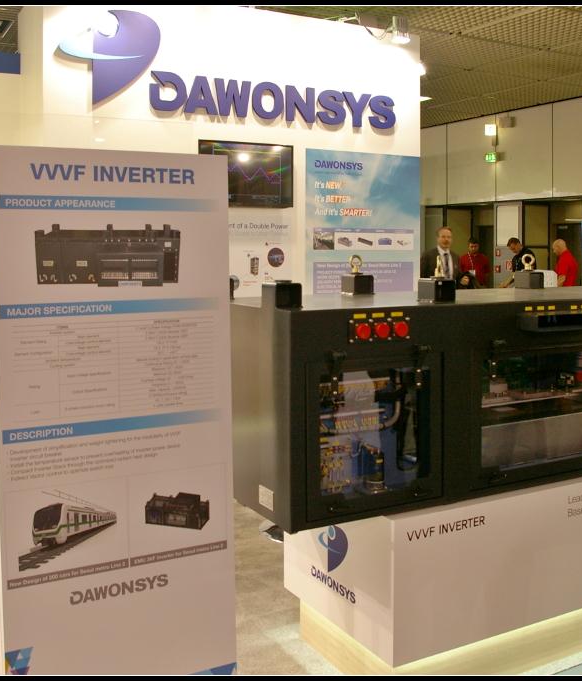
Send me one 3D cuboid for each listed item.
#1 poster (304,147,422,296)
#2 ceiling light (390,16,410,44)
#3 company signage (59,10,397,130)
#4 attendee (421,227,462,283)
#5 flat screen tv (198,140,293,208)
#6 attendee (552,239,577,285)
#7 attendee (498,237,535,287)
[{"bbox_3d":[0.738,-1.056,7.640,1.342,1.600,0.030,-3,6,-28],"label":"poster"},{"bbox_3d":[0.991,-2.807,6.948,0.150,0.210,0.170,-3,6,-28],"label":"ceiling light"},{"bbox_3d":[-0.401,-2.419,6.958,3.337,0.799,0.070,-3,6,-28],"label":"company signage"},{"bbox_3d":[1.528,-0.252,7.778,0.520,1.790,0.320,-2,5,-14],"label":"attendee"},{"bbox_3d":[-0.406,-1.498,6.961,0.944,0.577,0.070,-3,6,-28],"label":"flat screen tv"},{"bbox_3d":[3.778,-0.522,10.627,0.350,1.751,0.480,0,5,9],"label":"attendee"},{"bbox_3d":[3.040,-0.495,10.327,0.450,1.766,0.480,-3,6,-30],"label":"attendee"}]

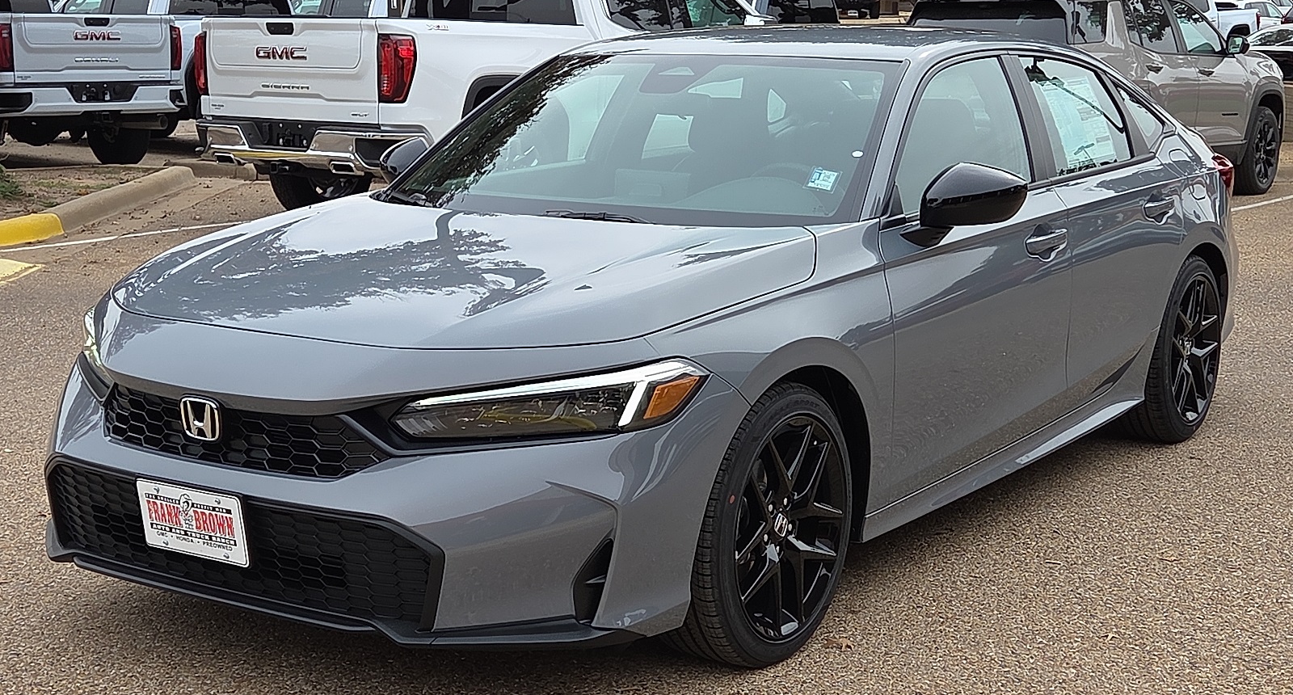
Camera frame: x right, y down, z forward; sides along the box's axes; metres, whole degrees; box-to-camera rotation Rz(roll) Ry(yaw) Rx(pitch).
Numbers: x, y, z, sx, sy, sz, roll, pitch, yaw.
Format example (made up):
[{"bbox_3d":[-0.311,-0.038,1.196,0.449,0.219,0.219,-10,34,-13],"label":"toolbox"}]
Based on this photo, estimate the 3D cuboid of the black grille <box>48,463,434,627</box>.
[{"bbox_3d":[-0.885,0.376,3.873,1.140,0.265,0.140,6,12,34],"label":"black grille"}]

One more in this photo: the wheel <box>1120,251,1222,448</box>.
[{"bbox_3d":[1.777,-0.005,6.386,0.240,0.640,0.645,6,12,34],"label":"wheel"}]

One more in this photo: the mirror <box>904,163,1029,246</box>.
[{"bbox_3d":[0.787,-0.346,4.573,0.232,0.210,0.230,6,12,34],"label":"mirror"}]

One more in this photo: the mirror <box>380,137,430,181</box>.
[{"bbox_3d":[-0.765,-0.510,5.607,0.232,0.210,0.230,6,12,34],"label":"mirror"}]

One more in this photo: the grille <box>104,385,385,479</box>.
[{"bbox_3d":[-0.875,0.170,3.855,0.840,0.150,0.120,6,12,34],"label":"grille"}]

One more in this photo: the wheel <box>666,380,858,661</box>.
[{"bbox_3d":[0.233,0.385,4.162,0.240,0.640,0.645,6,12,33],"label":"wheel"}]

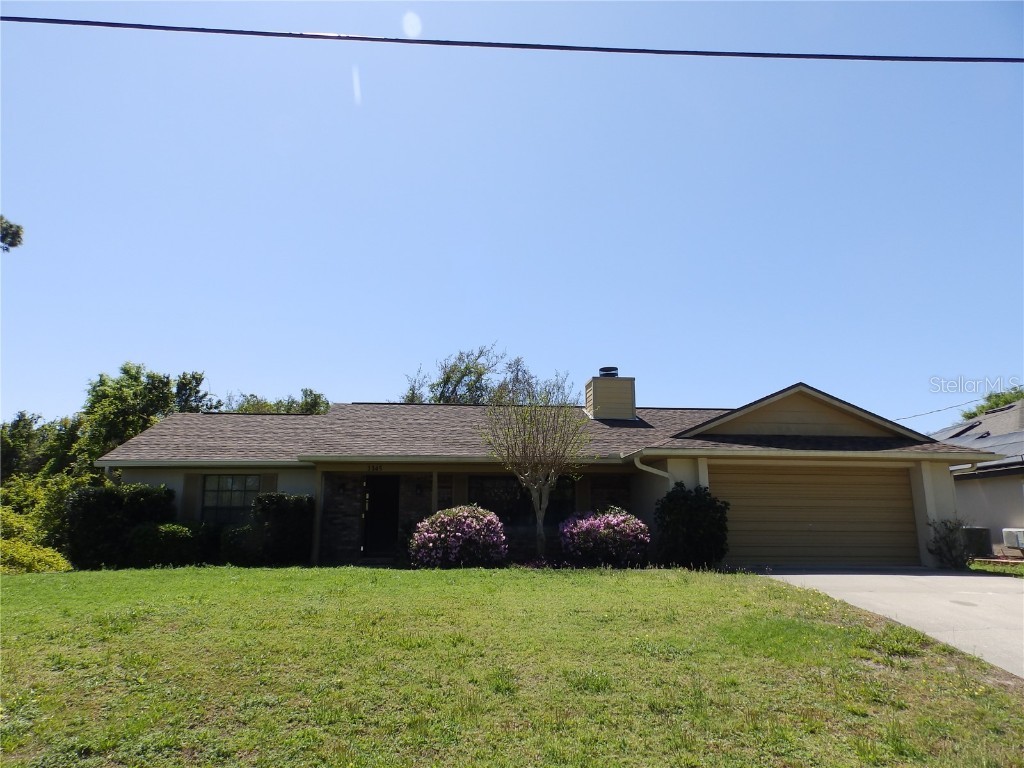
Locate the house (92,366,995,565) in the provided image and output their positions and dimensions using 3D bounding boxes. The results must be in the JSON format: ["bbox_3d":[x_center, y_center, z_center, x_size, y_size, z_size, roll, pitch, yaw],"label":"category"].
[{"bbox_3d":[0.006,2.224,18.668,20.150,5.350,11.500,1,-12,-5],"label":"house"}]

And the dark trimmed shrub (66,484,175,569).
[{"bbox_3d":[-8.541,3.121,14.220,2.150,1.800,1.600,1,-12,-5],"label":"dark trimmed shrub"}]

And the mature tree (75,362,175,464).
[{"bbox_3d":[-13.176,2.363,21.873,3.700,6.300,3.700,1,-12,-5],"label":"mature tree"}]

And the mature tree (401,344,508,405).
[{"bbox_3d":[-2.775,2.724,30.960,5.300,9.300,5.000,1,-12,-5],"label":"mature tree"}]

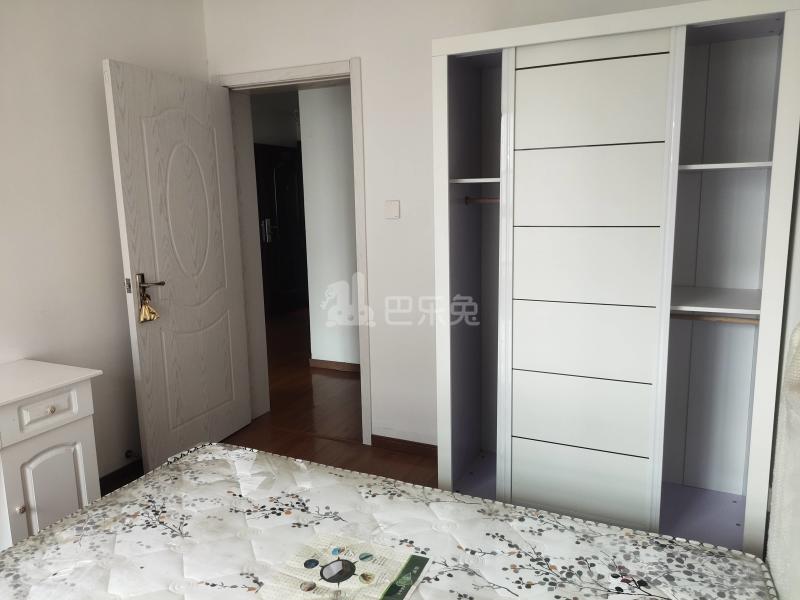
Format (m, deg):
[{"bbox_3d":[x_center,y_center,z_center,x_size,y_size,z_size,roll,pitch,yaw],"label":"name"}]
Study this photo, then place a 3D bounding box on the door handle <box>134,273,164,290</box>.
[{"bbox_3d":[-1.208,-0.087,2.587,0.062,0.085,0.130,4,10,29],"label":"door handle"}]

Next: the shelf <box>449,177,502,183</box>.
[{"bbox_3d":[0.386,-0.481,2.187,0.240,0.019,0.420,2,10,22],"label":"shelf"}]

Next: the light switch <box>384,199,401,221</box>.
[{"bbox_3d":[-0.042,-0.466,2.745,0.087,0.091,0.013,2,10,22],"label":"light switch"}]

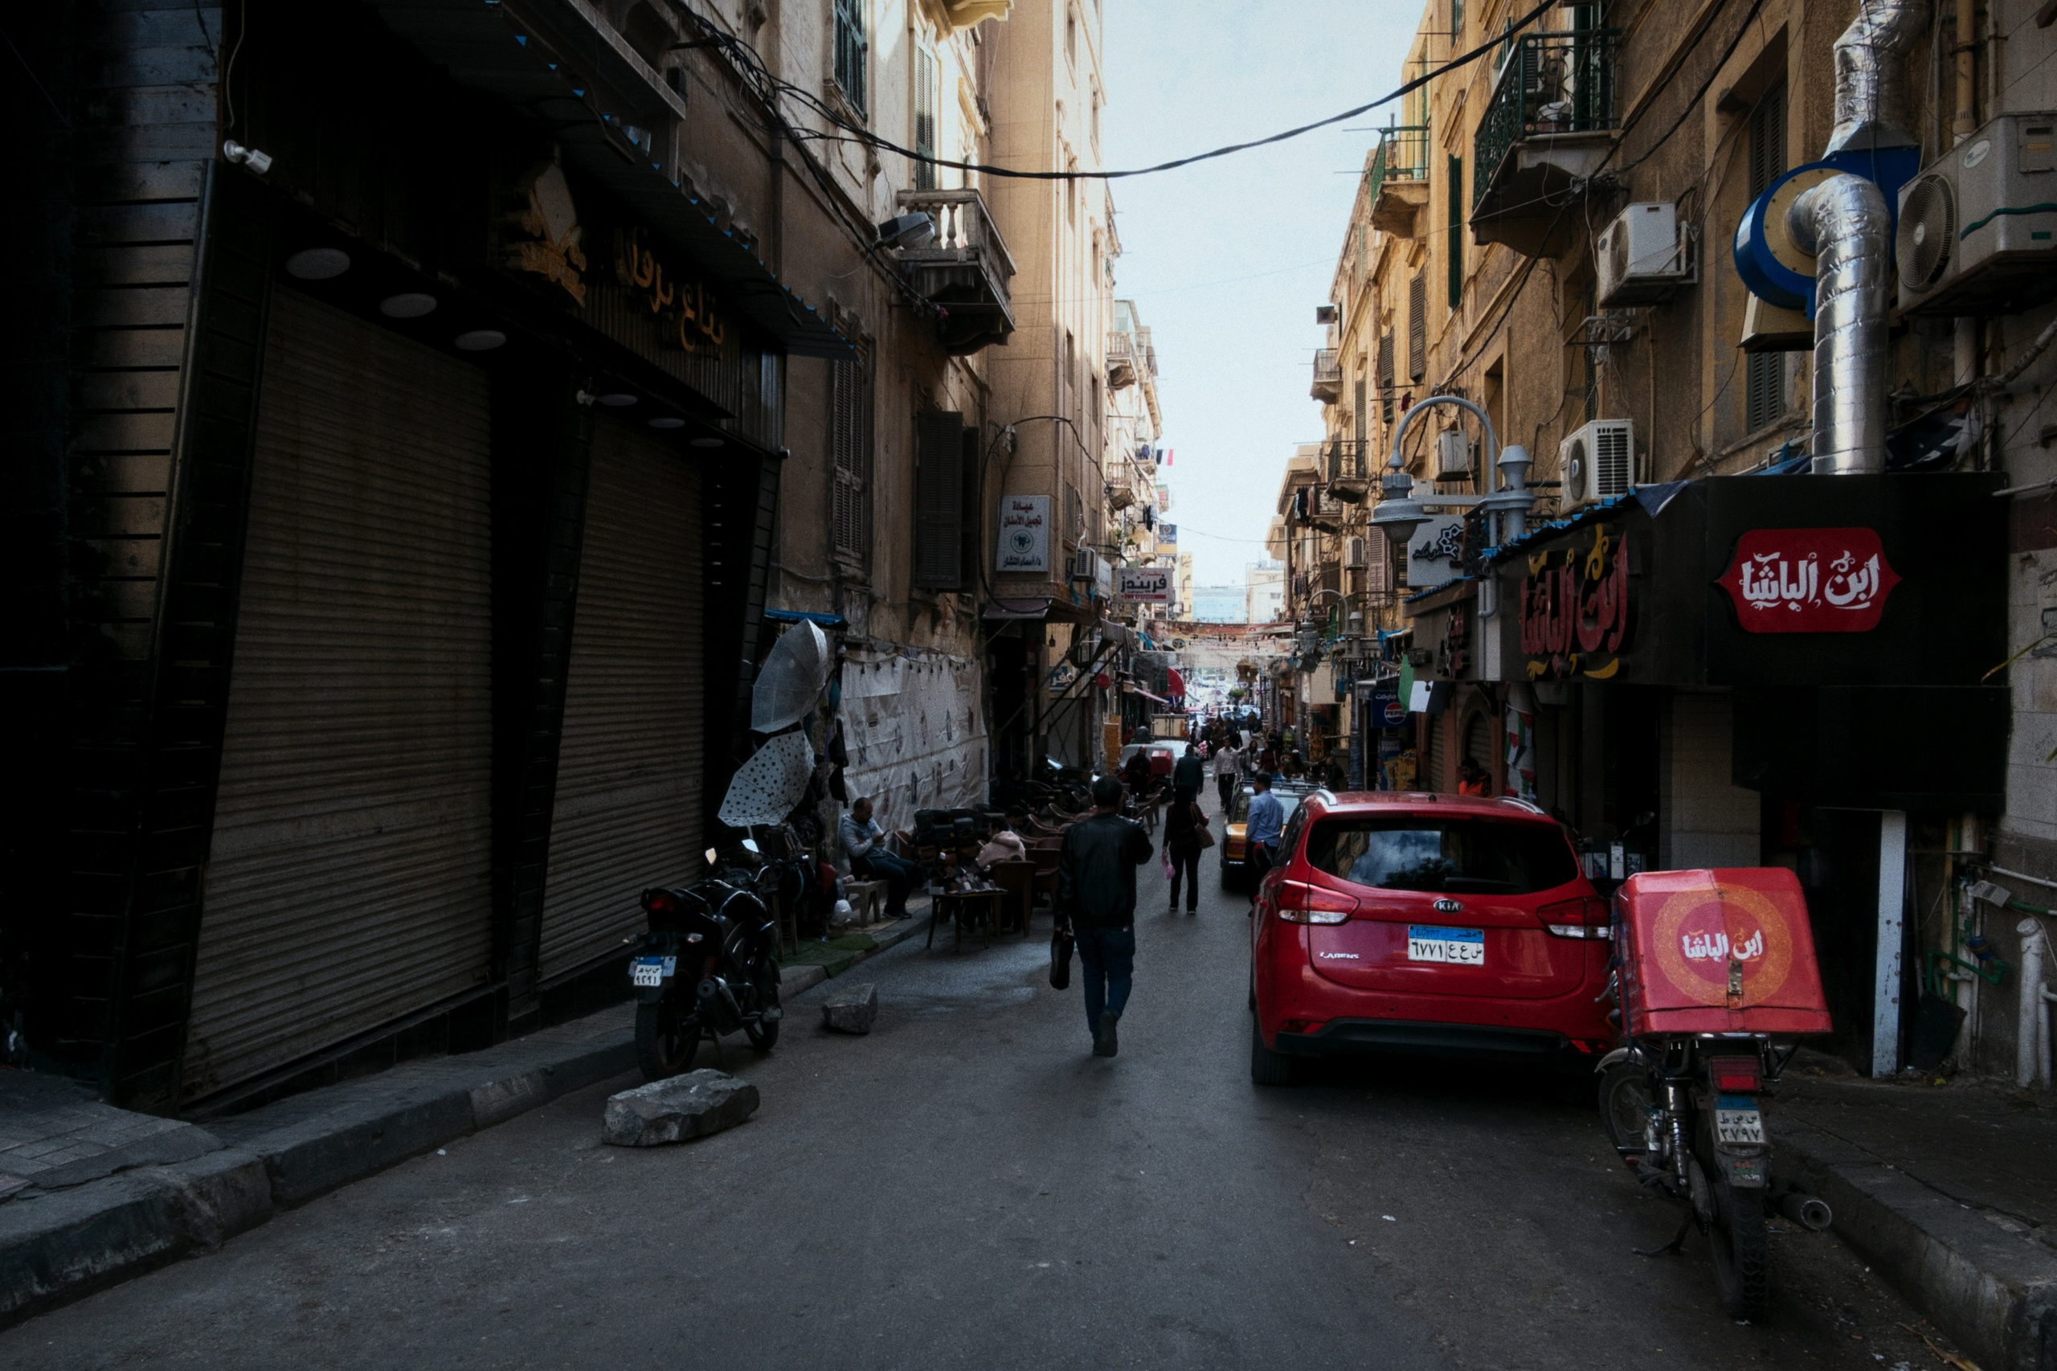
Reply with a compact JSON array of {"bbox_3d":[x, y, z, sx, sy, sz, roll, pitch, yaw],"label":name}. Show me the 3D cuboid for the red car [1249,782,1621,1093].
[{"bbox_3d":[2.300,1.480,8.700,1.820,1.600,4.520,0,-5,9],"label":"red car"}]

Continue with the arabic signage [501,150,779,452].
[{"bbox_3d":[-2.200,-2.260,8.470,0.150,0.950,3.900,0,0,9],"label":"arabic signage"}]

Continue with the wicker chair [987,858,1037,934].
[{"bbox_3d":[-0.190,2.360,15.300,0.550,0.840,0.570,0,0,-7],"label":"wicker chair"}]

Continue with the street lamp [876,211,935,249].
[{"bbox_3d":[-1.270,-4.730,14.250,0.600,0.190,0.310,-20,-3,8],"label":"street lamp"}]

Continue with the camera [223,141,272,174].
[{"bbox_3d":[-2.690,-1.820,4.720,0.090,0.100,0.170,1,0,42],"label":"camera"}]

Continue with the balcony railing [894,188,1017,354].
[{"bbox_3d":[-0.850,-5.220,18.000,0.950,1.420,3.000,0,0,9],"label":"balcony railing"}]

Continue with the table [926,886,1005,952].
[{"bbox_3d":[-0.630,2.380,13.800,0.720,0.600,0.550,0,0,0],"label":"table"}]

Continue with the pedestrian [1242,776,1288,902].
[{"bbox_3d":[2.830,1.940,16.500,0.520,1.740,0.380,0,0,-7],"label":"pedestrian"}]

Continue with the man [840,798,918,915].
[{"bbox_3d":[-1.520,1.740,13.900,0.800,1.200,0.520,1,0,12],"label":"man"}]

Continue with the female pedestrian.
[{"bbox_3d":[2.100,2.265,18.400,0.550,1.620,0.360,0,0,6],"label":"female pedestrian"}]

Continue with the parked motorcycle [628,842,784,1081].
[{"bbox_3d":[-1.630,1.430,7.180,0.750,1.140,2.000,-1,-5,14],"label":"parked motorcycle"}]

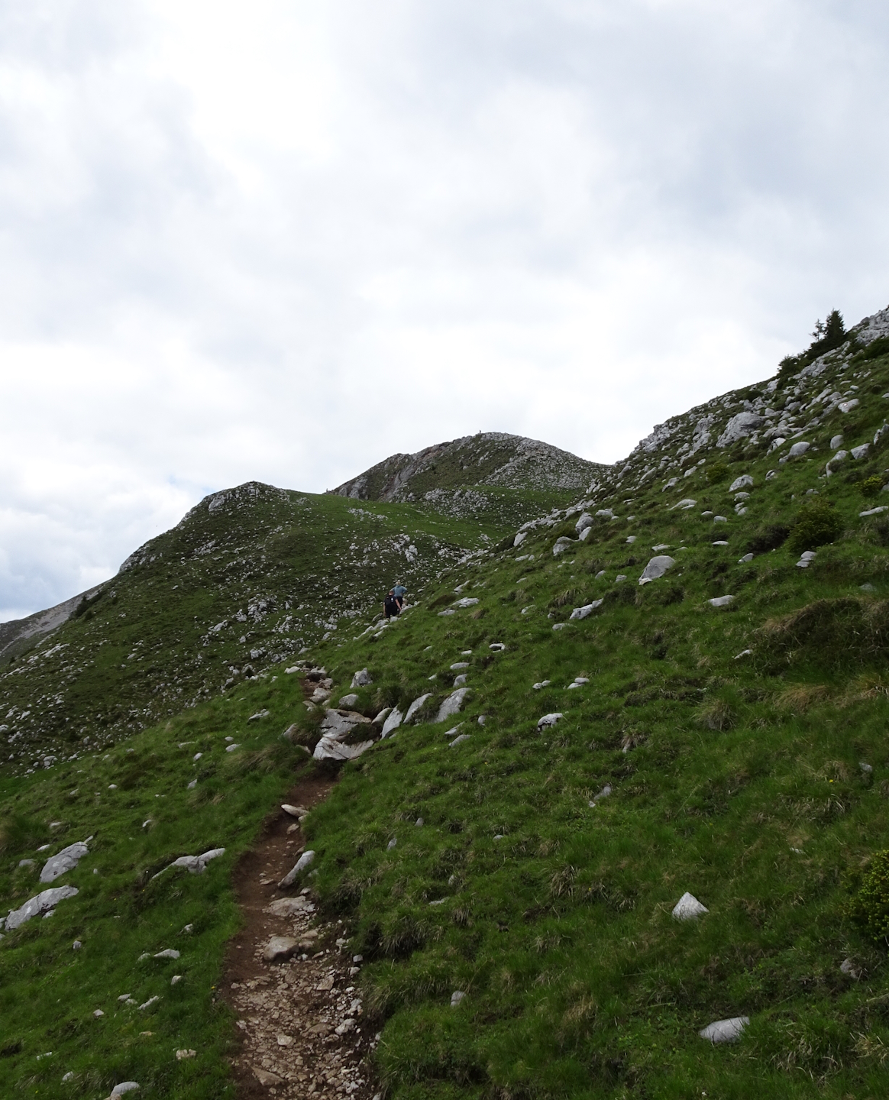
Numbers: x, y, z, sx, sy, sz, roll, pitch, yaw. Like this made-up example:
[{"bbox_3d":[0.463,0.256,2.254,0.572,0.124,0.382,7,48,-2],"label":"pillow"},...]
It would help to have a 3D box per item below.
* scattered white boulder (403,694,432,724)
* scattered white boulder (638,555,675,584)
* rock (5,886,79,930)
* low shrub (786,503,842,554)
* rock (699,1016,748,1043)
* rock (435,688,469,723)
[{"bbox_3d":[-0.375,2.317,14.800,0.469,0.492,0.375,0,-9,-1],"label":"scattered white boulder"},{"bbox_3d":[4.075,0.390,19.500,0.729,0.549,0.584,-2,-9,12],"label":"scattered white boulder"},{"bbox_3d":[-4.617,4.110,11.700,0.839,0.393,0.503,3,-9,-21],"label":"rock"},{"bbox_3d":[5.630,-0.320,15.500,0.811,0.724,0.730,-3,-9,20],"label":"low shrub"},{"bbox_3d":[1.098,1.884,4.000,0.199,0.070,0.149,-2,-9,14],"label":"rock"},{"bbox_3d":[0.106,2.221,14.500,0.530,0.553,0.424,0,-9,0],"label":"rock"}]

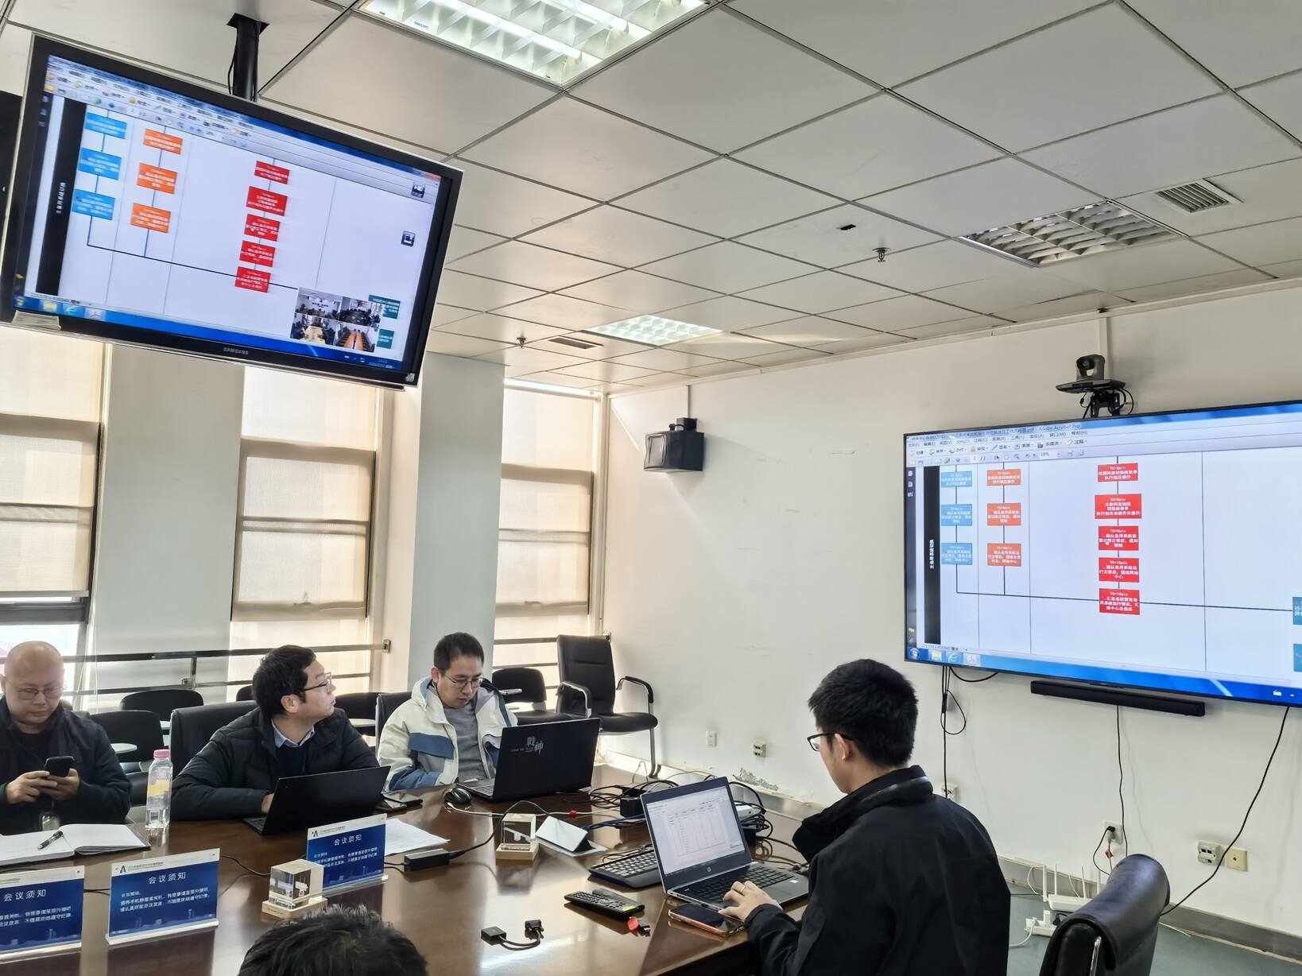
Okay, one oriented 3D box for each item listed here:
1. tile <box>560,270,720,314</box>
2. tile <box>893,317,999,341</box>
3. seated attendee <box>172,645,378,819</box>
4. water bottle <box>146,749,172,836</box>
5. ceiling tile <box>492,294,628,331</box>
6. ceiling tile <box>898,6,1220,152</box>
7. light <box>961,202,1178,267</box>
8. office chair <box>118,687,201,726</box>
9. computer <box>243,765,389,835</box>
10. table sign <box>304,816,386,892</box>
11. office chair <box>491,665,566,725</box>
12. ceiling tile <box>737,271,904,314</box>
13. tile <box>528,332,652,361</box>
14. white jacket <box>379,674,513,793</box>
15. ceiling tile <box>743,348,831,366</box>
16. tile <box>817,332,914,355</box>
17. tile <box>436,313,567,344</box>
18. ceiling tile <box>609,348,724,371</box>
[{"bbox_3d":[-0.053,-0.932,4.816,0.600,0.020,0.600,4,-4,-40],"label":"tile"},{"bbox_3d":[1.578,-0.859,5.390,0.250,0.020,0.595,4,-4,-40],"label":"tile"},{"bbox_3d":[-1.167,1.091,3.100,0.700,1.220,0.600,-1,-4,38],"label":"seated attendee"},{"bbox_3d":[-1.360,0.831,2.812,0.066,0.201,0.066,4,-4,-40],"label":"water bottle"},{"bbox_3d":[-0.442,-0.915,5.266,0.590,0.024,0.590,4,-4,-40],"label":"ceiling tile"},{"bbox_3d":[1.037,-1.030,2.597,0.600,0.020,0.600,4,-4,-40],"label":"ceiling tile"},{"bbox_3d":[1.567,-0.967,3.795,0.600,0.060,0.590,4,-4,-40],"label":"light"},{"bbox_3d":[-2.550,1.501,5.376,0.530,0.790,0.580,4,-4,-40],"label":"office chair"},{"bbox_3d":[-1.018,0.897,3.046,0.332,0.200,0.330,4,-4,-41],"label":"computer"},{"bbox_3d":[-0.728,0.882,2.442,0.208,0.155,0.060,5,-5,-43],"label":"table sign"},{"bbox_3d":[-0.733,1.555,6.478,0.560,0.790,0.560,4,-4,-40],"label":"office chair"},{"bbox_3d":[0.792,-0.913,4.744,0.600,0.020,0.600,4,-4,-40],"label":"ceiling tile"},{"bbox_3d":[-0.372,-0.864,6.111,0.590,0.024,0.590,4,-4,-40],"label":"tile"},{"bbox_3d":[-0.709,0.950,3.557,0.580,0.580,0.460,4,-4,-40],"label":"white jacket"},{"bbox_3d":[0.811,-0.822,6.327,0.276,0.020,0.600,4,-4,-40],"label":"ceiling tile"},{"bbox_3d":[1.184,-0.840,5.830,0.260,0.024,0.590,4,-4,-40],"label":"tile"},{"bbox_3d":[-0.828,-0.899,5.730,0.600,0.020,0.600,4,-4,-40],"label":"tile"},{"bbox_3d":[0.083,-0.829,6.515,0.595,0.020,0.595,4,-4,-40],"label":"ceiling tile"}]

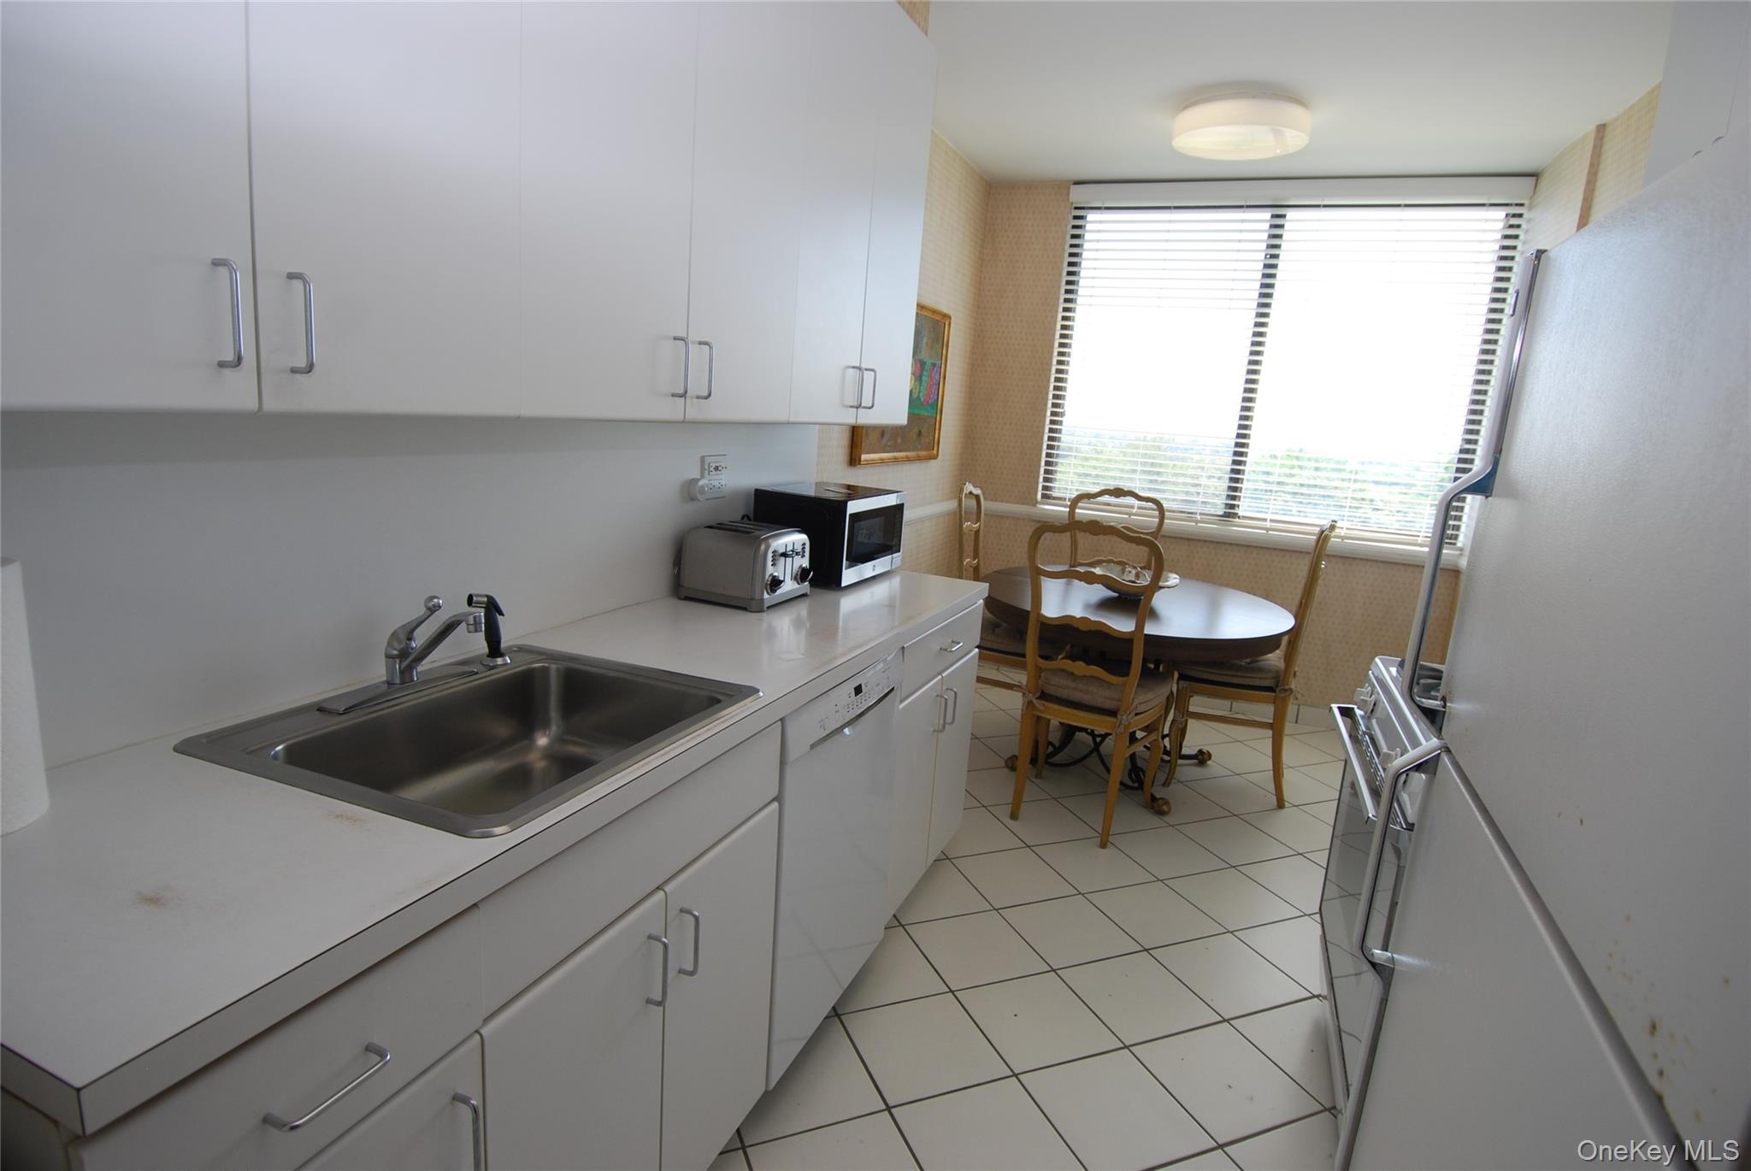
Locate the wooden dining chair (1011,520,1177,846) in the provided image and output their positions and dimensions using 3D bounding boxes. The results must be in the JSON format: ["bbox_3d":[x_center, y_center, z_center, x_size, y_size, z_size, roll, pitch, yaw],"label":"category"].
[{"bbox_3d":[0.799,0.307,3.158,0.470,1.120,0.515,11,13,31],"label":"wooden dining chair"}]

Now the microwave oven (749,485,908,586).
[{"bbox_3d":[-0.140,-0.166,2.773,0.320,0.264,0.435,9,12,24],"label":"microwave oven"}]

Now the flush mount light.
[{"bbox_3d":[1.318,-1.649,3.150,0.457,0.108,0.457,8,12,22],"label":"flush mount light"}]

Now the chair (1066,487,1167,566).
[{"bbox_3d":[1.090,0.143,4.066,0.470,1.120,0.515,5,11,7],"label":"chair"}]

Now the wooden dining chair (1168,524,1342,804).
[{"bbox_3d":[1.512,0.274,3.556,0.515,1.120,0.470,8,12,22],"label":"wooden dining chair"}]

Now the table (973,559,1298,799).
[{"bbox_3d":[1.023,0.414,3.627,1.280,0.755,1.280,8,12,22],"label":"table"}]

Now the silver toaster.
[{"bbox_3d":[-0.337,-0.063,2.359,0.275,0.195,0.270,8,12,20],"label":"silver toaster"}]

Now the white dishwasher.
[{"bbox_3d":[-0.345,0.548,2.086,0.600,0.820,0.600,8,12,22],"label":"white dishwasher"}]

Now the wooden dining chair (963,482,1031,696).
[{"bbox_3d":[0.621,0.133,3.960,0.515,1.120,0.470,8,12,19],"label":"wooden dining chair"}]

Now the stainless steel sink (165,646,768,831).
[{"bbox_3d":[-0.598,0.295,1.439,0.567,0.185,0.680,8,12,22],"label":"stainless steel sink"}]

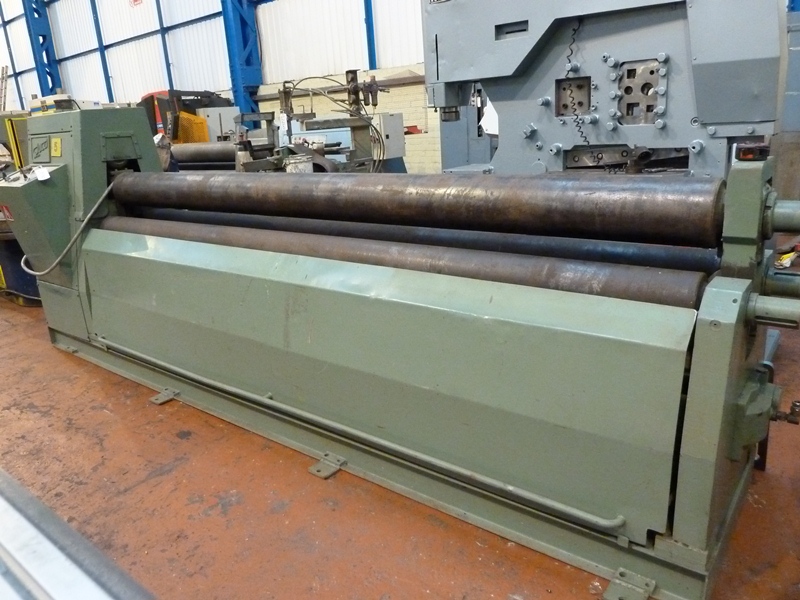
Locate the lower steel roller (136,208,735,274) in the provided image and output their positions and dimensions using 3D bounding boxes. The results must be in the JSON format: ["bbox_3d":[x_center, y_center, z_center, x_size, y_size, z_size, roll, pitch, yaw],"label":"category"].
[{"bbox_3d":[-0.349,-0.271,2.518,3.094,0.149,0.149,10,21,37],"label":"lower steel roller"}]

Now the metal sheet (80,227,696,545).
[{"bbox_3d":[-0.550,0.128,2.371,3.145,0.639,0.135,10,21,37],"label":"metal sheet"}]

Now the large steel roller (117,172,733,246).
[{"bbox_3d":[-0.369,-0.440,2.453,3.094,0.191,0.191,10,21,37],"label":"large steel roller"}]

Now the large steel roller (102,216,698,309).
[{"bbox_3d":[-0.441,-0.201,2.413,3.094,0.151,0.151,10,21,37],"label":"large steel roller"}]

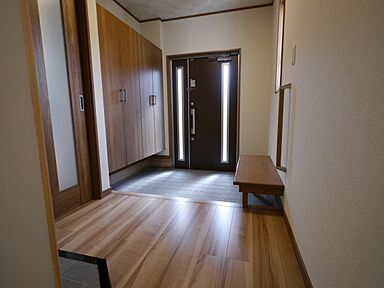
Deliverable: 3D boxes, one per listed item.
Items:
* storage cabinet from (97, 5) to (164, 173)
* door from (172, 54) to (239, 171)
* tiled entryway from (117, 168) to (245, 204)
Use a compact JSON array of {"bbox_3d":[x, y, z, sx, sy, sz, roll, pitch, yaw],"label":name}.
[{"bbox_3d":[-0.903,-0.655,2.922,0.370,1.764,1.564,2,9,16],"label":"storage cabinet"},{"bbox_3d":[0.224,-0.498,3.561,1.145,1.964,0.080,2,9,16],"label":"door"},{"bbox_3d":[-0.039,0.588,3.009,1.995,0.045,1.470,2,9,16],"label":"tiled entryway"}]

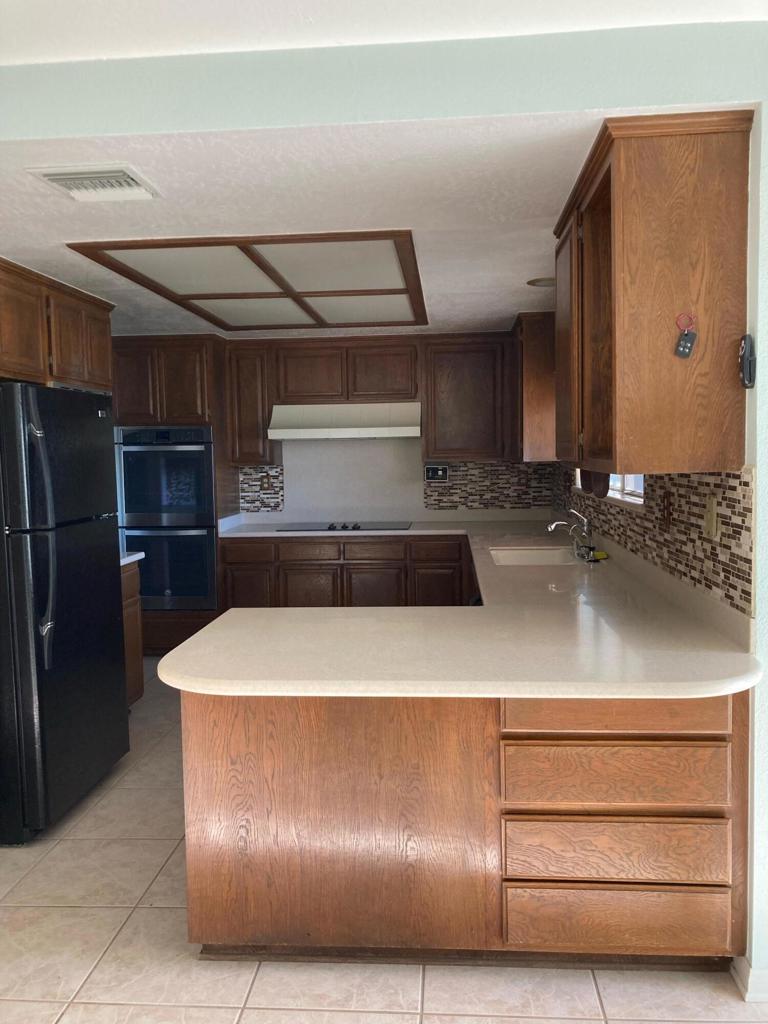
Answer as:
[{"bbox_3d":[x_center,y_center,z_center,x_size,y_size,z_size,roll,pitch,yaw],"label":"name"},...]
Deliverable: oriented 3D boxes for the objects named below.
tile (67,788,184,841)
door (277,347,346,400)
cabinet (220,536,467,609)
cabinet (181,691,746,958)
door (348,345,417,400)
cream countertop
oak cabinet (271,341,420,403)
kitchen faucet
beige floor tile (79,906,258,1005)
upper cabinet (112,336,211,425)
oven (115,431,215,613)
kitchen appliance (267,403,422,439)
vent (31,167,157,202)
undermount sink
[{"bbox_3d":[-0.974,1.226,3.363,0.463,0.012,0.463,-1,4,4],"label":"tile"},{"bbox_3d":[-0.514,-0.988,5.967,0.493,0.372,0.025,-1,4,4],"label":"door"},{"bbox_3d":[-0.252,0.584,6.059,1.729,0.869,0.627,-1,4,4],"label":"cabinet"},{"bbox_3d":[0.219,0.818,2.510,1.504,0.869,0.635,-1,4,4],"label":"cabinet"},{"bbox_3d":[-0.009,-0.990,5.934,0.493,0.377,0.025,-1,4,4],"label":"door"},{"bbox_3d":[-0.095,0.261,4.117,2.358,0.045,4.421,-1,4,4],"label":"cream countertop"},{"bbox_3d":[-0.259,-1.017,6.090,1.045,0.452,0.342,-1,4,4],"label":"oak cabinet"},{"bbox_3d":[0.908,0.100,4.061,0.231,0.241,0.121,-1,4,4],"label":"kitchen faucet"},{"bbox_3d":[-0.581,1.284,2.406,0.463,0.012,0.463,-1,4,4],"label":"beige floor tile"},{"bbox_3d":[-1.524,-0.922,6.049,0.769,0.603,0.627,-1,4,4],"label":"upper cabinet"},{"bbox_3d":[-1.497,0.029,6.056,0.690,1.285,0.613,-1,4,4],"label":"oven"},{"bbox_3d":[-0.262,-0.658,6.030,1.067,0.246,0.512,-1,4,4],"label":"kitchen appliance"},{"bbox_3d":[-0.871,-0.995,2.541,0.298,0.025,0.325,-1,4,4],"label":"vent"},{"bbox_3d":[0.727,0.320,4.150,0.402,0.201,0.744,-1,4,4],"label":"undermount sink"}]

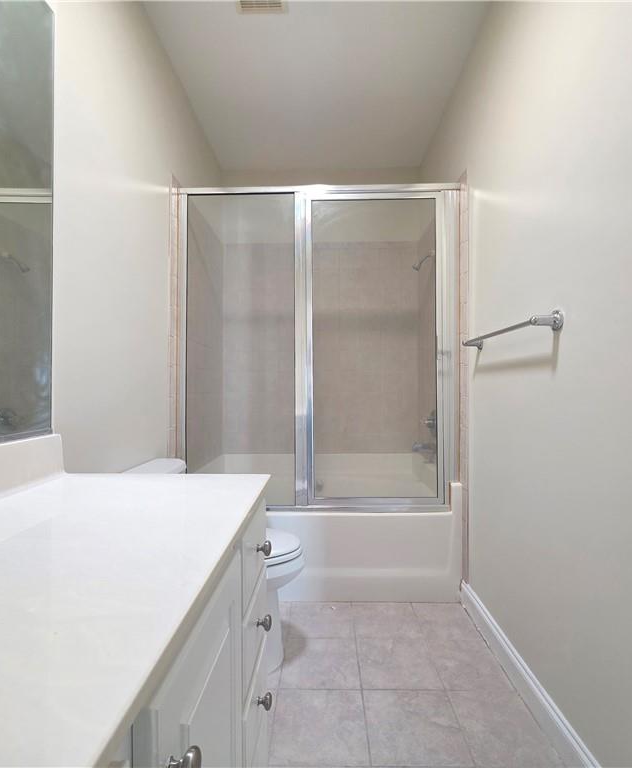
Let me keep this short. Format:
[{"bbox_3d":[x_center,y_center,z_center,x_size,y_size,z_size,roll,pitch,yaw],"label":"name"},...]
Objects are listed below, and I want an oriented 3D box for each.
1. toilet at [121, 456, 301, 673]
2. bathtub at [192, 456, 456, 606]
[{"bbox_3d":[-0.384,0.750,1.582,0.690,0.790,0.430,0,-1,1],"label":"toilet"},{"bbox_3d":[0.034,0.847,2.447,1.490,0.610,0.870,0,-1,1],"label":"bathtub"}]

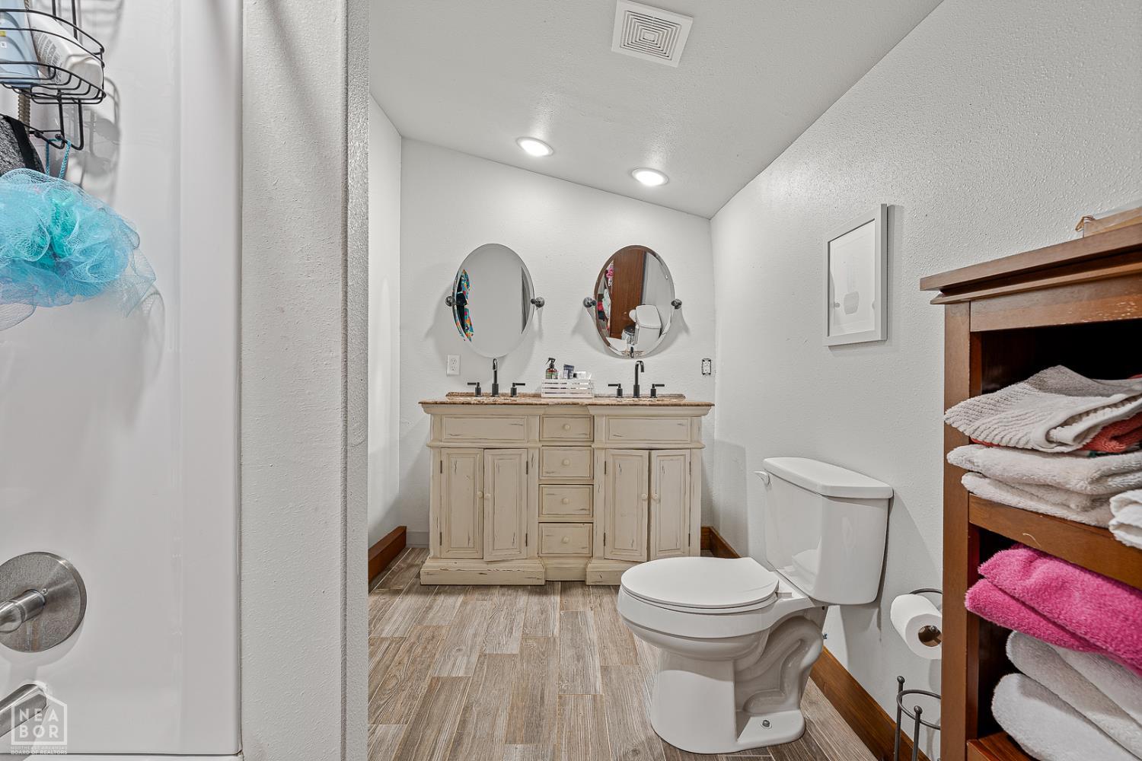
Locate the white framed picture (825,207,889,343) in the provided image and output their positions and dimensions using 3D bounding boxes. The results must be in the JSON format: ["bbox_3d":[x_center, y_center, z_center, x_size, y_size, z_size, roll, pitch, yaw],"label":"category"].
[{"bbox_3d":[0.876,-0.305,1.581,0.021,0.383,0.312,0,1,-1],"label":"white framed picture"}]

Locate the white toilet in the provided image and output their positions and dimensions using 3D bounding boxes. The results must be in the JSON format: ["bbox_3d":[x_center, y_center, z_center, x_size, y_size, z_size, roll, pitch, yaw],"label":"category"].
[{"bbox_3d":[0.500,0.671,1.605,0.725,0.776,0.462,0,1,-1],"label":"white toilet"}]

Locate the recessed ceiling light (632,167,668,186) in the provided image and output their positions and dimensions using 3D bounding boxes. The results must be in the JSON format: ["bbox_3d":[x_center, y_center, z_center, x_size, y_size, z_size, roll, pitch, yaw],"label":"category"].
[{"bbox_3d":[0.425,-1.083,2.722,0.195,0.025,0.195,15,1,-1],"label":"recessed ceiling light"}]

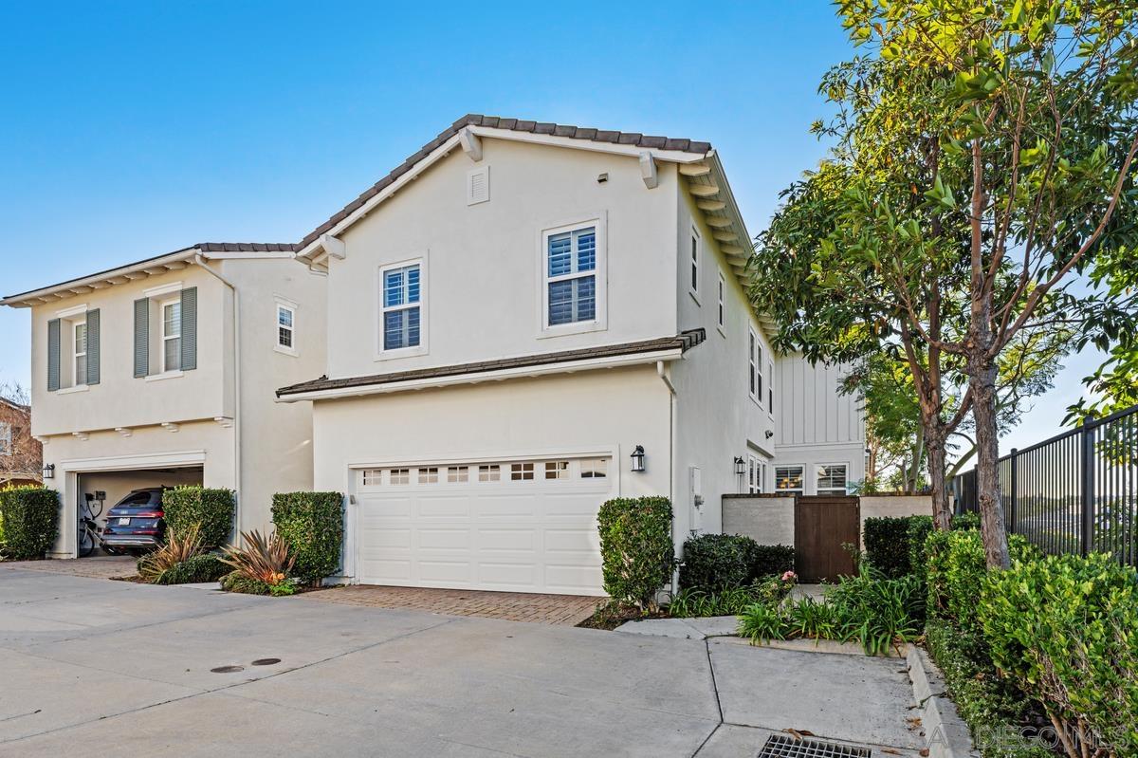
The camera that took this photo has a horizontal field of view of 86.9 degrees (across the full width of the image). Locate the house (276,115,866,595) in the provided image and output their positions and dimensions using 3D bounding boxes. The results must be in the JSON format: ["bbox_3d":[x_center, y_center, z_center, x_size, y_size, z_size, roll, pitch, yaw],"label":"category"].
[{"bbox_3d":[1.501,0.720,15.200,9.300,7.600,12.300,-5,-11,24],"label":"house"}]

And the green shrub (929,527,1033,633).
[{"bbox_3d":[4.714,2.311,6.900,1.000,1.100,1.000,-5,-11,24],"label":"green shrub"}]

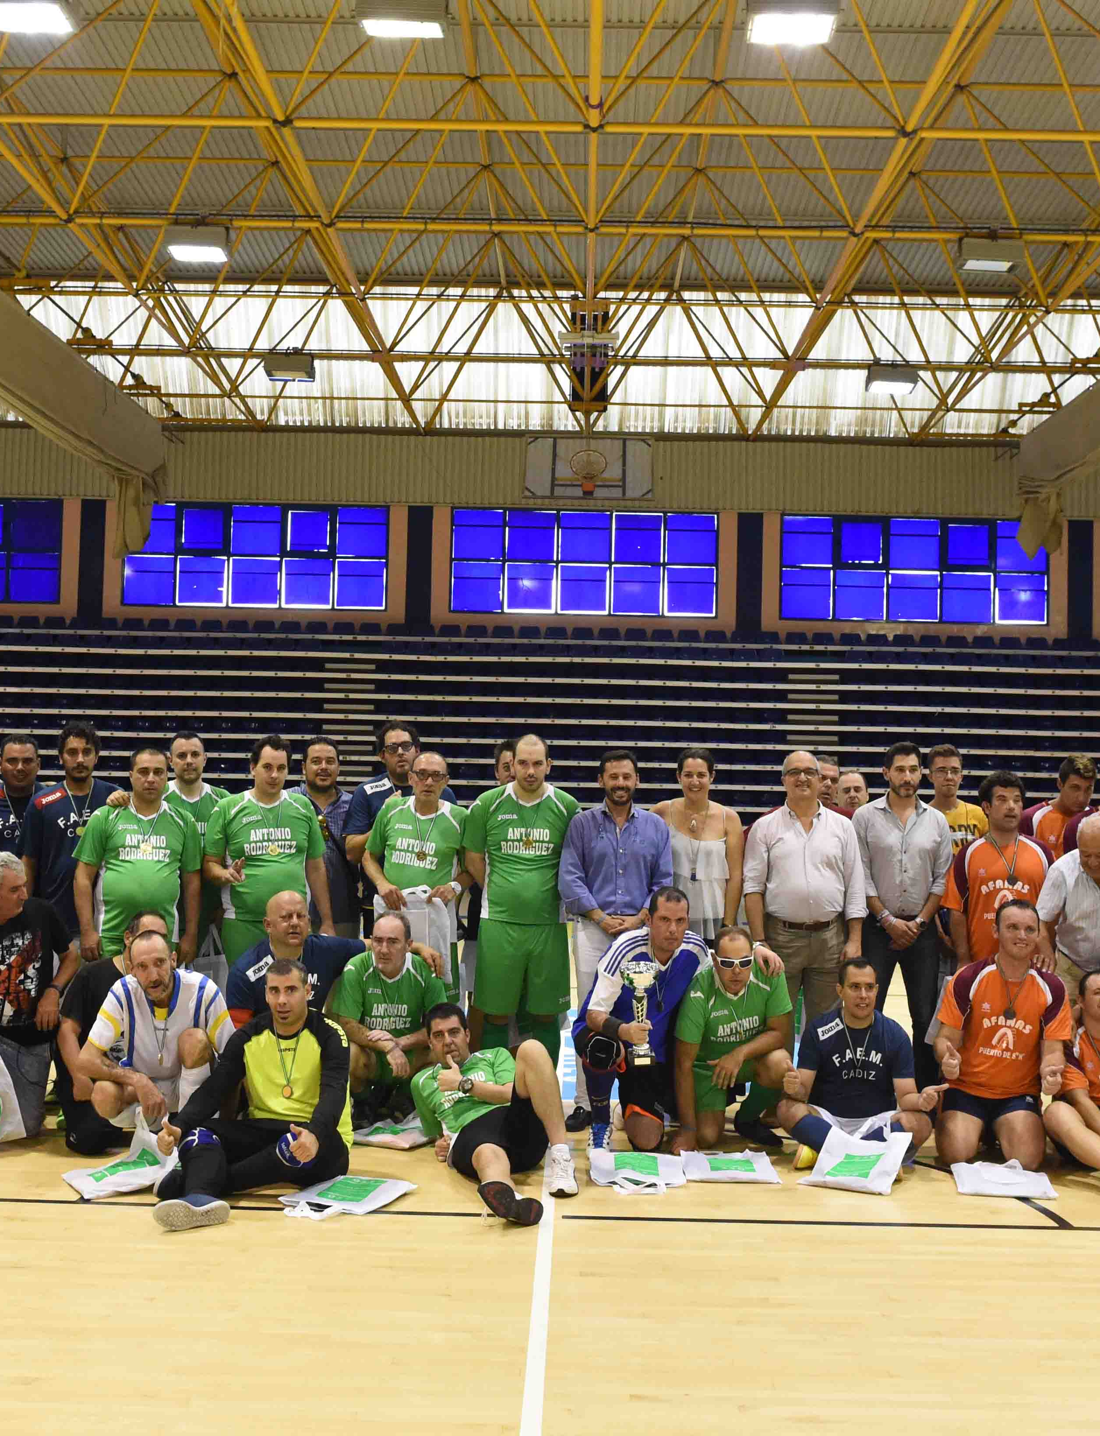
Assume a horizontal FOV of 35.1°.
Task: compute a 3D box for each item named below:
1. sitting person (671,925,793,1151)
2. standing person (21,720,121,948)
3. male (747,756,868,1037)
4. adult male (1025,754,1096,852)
[{"bbox_3d":[0.816,1.387,7.739,0.540,0.960,0.720,1,-2,4],"label":"sitting person"},{"bbox_3d":[-2.365,0.928,8.602,0.540,1.810,0.340,2,-3,-8],"label":"standing person"},{"bbox_3d":[1.136,0.998,7.699,0.560,1.719,0.380,1,-2,8],"label":"male"},{"bbox_3d":[2.591,1.062,8.727,0.520,1.766,0.340,1,-2,7],"label":"adult male"}]

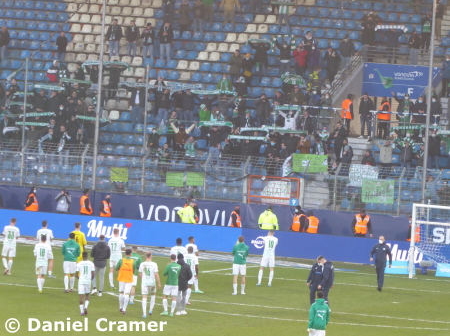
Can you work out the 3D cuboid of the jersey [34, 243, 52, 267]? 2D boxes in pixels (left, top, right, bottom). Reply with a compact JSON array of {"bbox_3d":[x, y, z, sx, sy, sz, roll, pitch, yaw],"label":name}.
[{"bbox_3d":[-5.621,2.674,129.000,0.520,0.720,0.300,3,3,3],"label":"jersey"}]

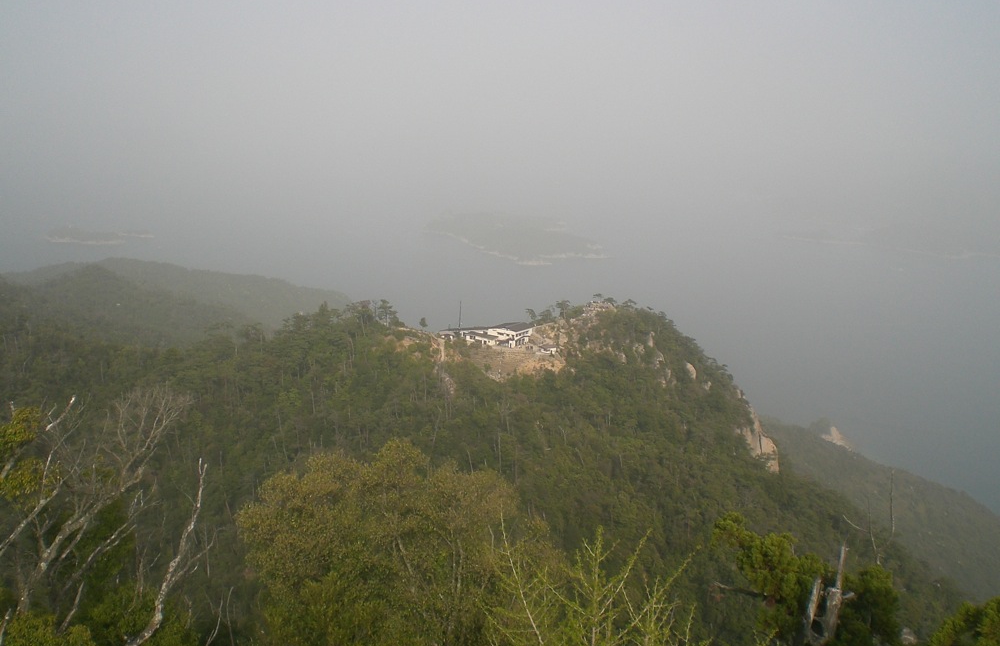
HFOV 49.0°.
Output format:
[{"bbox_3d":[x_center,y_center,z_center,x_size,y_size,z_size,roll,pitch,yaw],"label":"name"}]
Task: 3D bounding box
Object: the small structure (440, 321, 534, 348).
[{"bbox_3d":[-6.750,4.870,599.300,46.000,9.500,21.000,7,11,29],"label":"small structure"}]

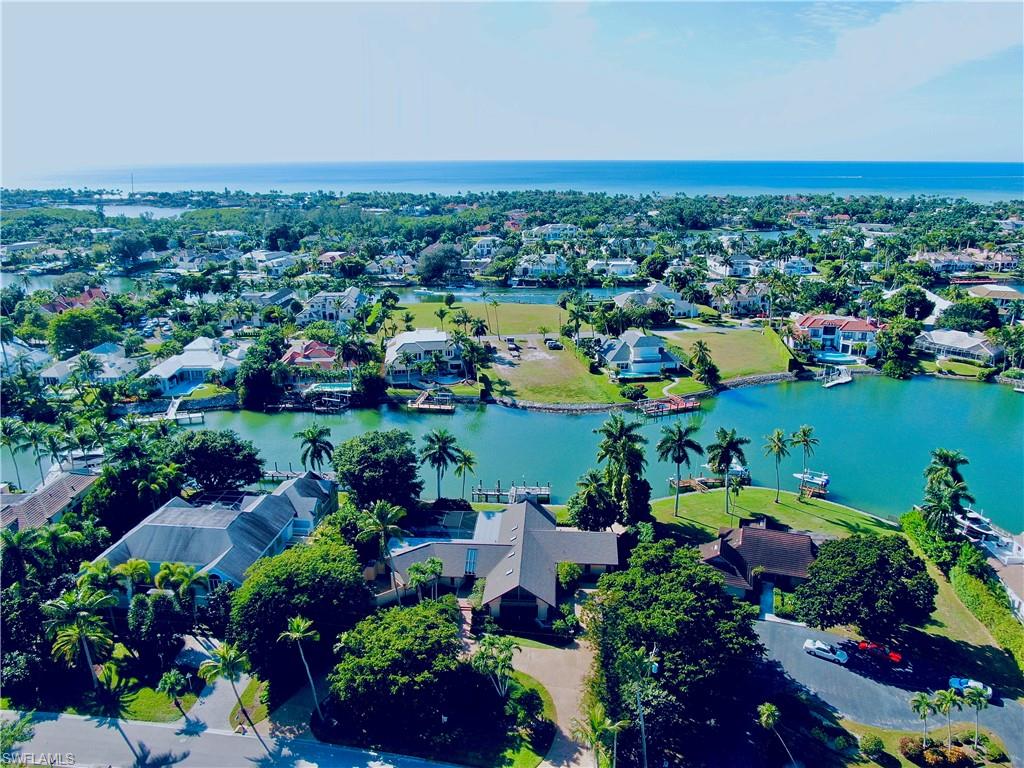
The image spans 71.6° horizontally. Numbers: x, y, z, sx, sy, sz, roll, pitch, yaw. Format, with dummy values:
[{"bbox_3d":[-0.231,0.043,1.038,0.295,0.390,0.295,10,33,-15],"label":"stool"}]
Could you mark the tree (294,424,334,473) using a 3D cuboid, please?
[{"bbox_3d":[-35.680,13.560,130.060,7.350,13.490,7.250,0,17,0],"label":"tree"}]

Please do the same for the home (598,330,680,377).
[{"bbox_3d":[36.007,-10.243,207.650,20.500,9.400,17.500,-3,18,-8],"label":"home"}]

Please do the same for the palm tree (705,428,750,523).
[{"bbox_3d":[37.300,15.498,123.485,7.400,15.700,7.300,0,18,0],"label":"palm tree"}]

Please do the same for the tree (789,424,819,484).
[{"bbox_3d":[51.790,14.100,126.790,5.380,14.410,5.120,0,17,0],"label":"tree"}]

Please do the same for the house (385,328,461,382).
[{"bbox_3d":[-25.600,-8.760,211.260,22.500,8.800,29.000,0,18,-1],"label":"house"}]

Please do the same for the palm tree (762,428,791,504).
[{"bbox_3d":[46.810,14.710,125.740,5.150,13.860,4.730,0,17,0],"label":"palm tree"}]

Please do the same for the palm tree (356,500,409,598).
[{"bbox_3d":[-16.558,22.800,92.783,6.650,16.200,6.650,0,18,0],"label":"palm tree"}]

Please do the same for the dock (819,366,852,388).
[{"bbox_3d":[87.428,-1.835,196.417,12.430,3.200,6.000,-10,20,-29],"label":"dock"}]

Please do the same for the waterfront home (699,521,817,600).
[{"bbox_3d":[36.600,25.837,106.623,18.800,6.200,18.000,5,18,15],"label":"waterfront home"}]

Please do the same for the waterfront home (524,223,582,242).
[{"bbox_3d":[29.500,-112.383,524.649,39.000,11.500,26.000,0,18,0],"label":"waterfront home"}]

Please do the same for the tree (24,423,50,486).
[{"bbox_3d":[-89.300,13.390,134.252,5.000,13.200,5.000,0,18,0],"label":"tree"}]

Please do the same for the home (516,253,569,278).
[{"bbox_3d":[16.400,-63.819,382.633,27.000,10.000,20.000,0,18,0],"label":"home"}]

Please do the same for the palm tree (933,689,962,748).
[{"bbox_3d":[43.665,34.063,71.771,2.920,7.500,2.900,0,18,0],"label":"palm tree"}]

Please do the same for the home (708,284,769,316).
[{"bbox_3d":[89.098,-34.221,282.386,21.000,9.700,21.000,2,18,6],"label":"home"}]

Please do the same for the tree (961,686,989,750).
[{"bbox_3d":[46.464,33.873,71.711,2.870,7.900,2.600,0,18,0],"label":"tree"}]

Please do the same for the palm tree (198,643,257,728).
[{"bbox_3d":[-30.830,32.180,78.150,6.200,8.930,5.870,0,17,0],"label":"palm tree"}]

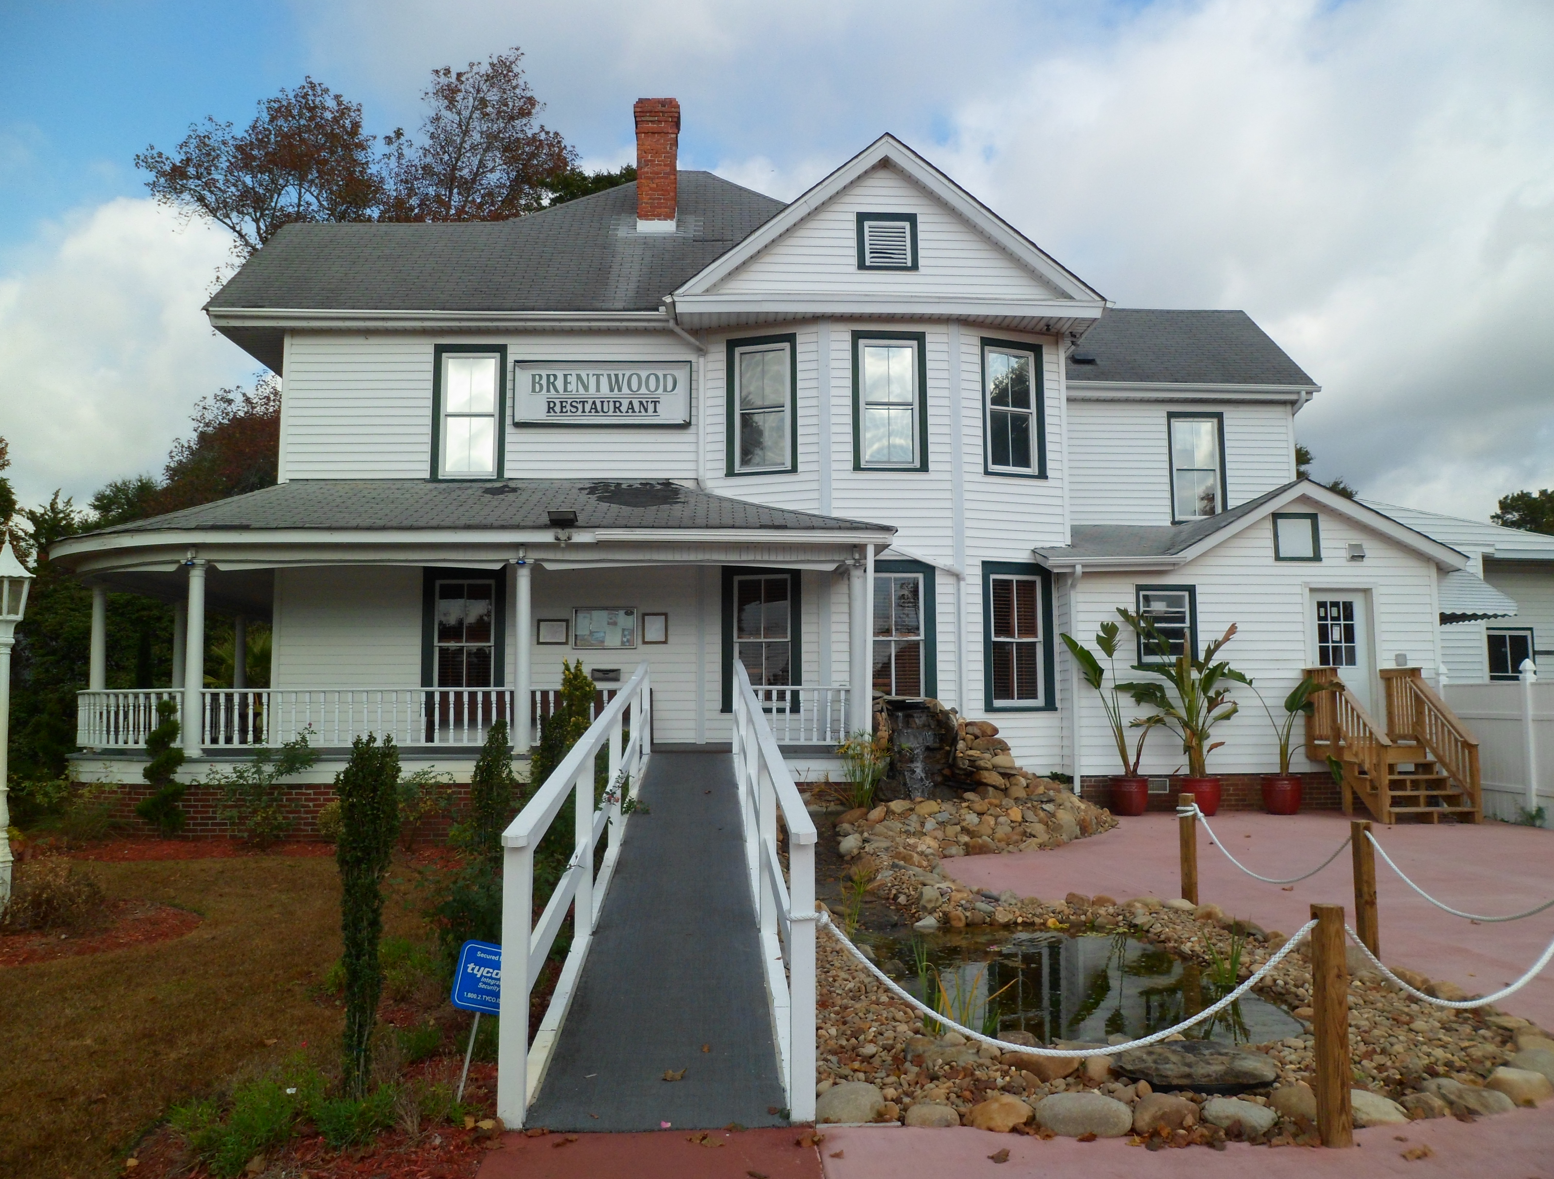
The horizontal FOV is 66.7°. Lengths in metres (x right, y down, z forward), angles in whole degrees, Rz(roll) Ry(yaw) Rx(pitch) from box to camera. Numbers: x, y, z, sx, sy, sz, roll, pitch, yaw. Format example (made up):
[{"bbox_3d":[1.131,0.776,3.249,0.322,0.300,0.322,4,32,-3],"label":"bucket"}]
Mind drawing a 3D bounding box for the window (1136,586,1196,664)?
[{"bbox_3d":[5.236,0.476,15.844,0.822,1.073,0.100,0,-5,-3],"label":"window"}]

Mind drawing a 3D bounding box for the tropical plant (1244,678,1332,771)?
[{"bbox_3d":[6.228,1.639,14.411,1.164,1.192,0.850,0,-5,0],"label":"tropical plant"}]

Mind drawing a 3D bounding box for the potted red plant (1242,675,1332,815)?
[{"bbox_3d":[6.631,1.998,15.371,1.215,1.801,0.950,0,-6,-4],"label":"potted red plant"}]

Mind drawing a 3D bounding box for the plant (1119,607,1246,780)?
[{"bbox_3d":[5.172,1.340,15.159,1.650,2.150,1.250,0,-6,-5],"label":"plant"}]

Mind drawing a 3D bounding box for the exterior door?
[{"bbox_3d":[7.757,1.038,16.227,0.882,2.071,0.100,0,-5,-3],"label":"exterior door"}]

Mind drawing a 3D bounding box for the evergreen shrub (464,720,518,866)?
[{"bbox_3d":[-2.680,1.905,11.083,0.507,1.346,0.500,0,-5,0],"label":"evergreen shrub"}]

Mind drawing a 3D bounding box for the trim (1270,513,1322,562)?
[{"bbox_3d":[7.102,-0.717,16.129,0.656,0.653,0.100,0,-5,-3],"label":"trim"}]

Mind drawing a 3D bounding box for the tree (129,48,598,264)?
[{"bbox_3d":[-10.249,-4.562,28.655,11.197,18.083,9.500,0,-6,-4],"label":"tree"}]

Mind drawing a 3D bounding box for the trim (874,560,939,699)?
[{"bbox_3d":[1.534,0.597,15.605,1.150,2.000,0.100,0,-6,-4],"label":"trim"}]

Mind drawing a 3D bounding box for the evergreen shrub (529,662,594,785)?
[{"bbox_3d":[-1.820,1.539,10.094,0.537,1.869,0.550,0,-6,-4],"label":"evergreen shrub"}]

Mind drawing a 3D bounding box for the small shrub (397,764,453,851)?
[{"bbox_3d":[-3.674,2.281,12.286,0.660,0.860,0.600,0,-6,-1],"label":"small shrub"}]

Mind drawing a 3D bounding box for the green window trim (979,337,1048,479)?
[{"bbox_3d":[2.984,-2.271,14.846,0.938,1.727,0.110,2,-5,-23],"label":"green window trim"}]

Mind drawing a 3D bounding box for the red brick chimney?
[{"bbox_3d":[-1.963,-6.774,19.283,0.730,2.225,0.730,0,-6,-2],"label":"red brick chimney"}]

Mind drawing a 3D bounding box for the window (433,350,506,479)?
[{"bbox_3d":[-4.271,-2.472,16.401,1.014,1.912,0.100,0,-5,-3],"label":"window"}]

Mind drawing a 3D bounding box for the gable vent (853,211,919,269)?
[{"bbox_3d":[1.567,-4.916,16.692,0.869,0.834,0.100,0,-5,-3],"label":"gable vent"}]

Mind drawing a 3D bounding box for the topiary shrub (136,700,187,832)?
[{"bbox_3d":[-6.741,1.953,12.948,0.566,1.508,0.566,0,-5,0],"label":"topiary shrub"}]

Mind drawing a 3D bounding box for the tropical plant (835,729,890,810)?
[{"bbox_3d":[0.907,1.924,12.542,0.574,0.879,0.550,0,-5,0],"label":"tropical plant"}]

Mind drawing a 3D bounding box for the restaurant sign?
[{"bbox_3d":[-2.216,-2.486,15.004,2.279,0.865,0.130,0,-5,-2],"label":"restaurant sign"}]

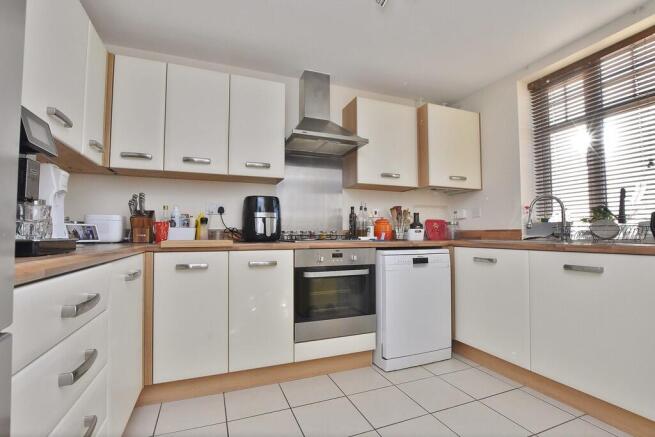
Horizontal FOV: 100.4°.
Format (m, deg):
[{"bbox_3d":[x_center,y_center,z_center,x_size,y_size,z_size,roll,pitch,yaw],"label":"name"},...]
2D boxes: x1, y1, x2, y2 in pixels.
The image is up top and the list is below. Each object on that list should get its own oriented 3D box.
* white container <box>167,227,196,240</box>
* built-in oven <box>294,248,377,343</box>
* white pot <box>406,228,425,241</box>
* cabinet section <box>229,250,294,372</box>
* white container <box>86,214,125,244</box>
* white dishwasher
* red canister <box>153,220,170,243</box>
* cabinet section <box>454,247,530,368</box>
[{"bbox_3d":[-0.972,0.109,1.834,0.155,0.096,0.110,1,-3,-20],"label":"white container"},{"bbox_3d":[-0.016,0.531,2.133,0.595,0.598,0.560,1,-4,-19],"label":"built-in oven"},{"bbox_3d":[0.798,0.149,2.466,0.140,0.102,0.140,0,-3,0],"label":"white pot"},{"bbox_3d":[-0.494,0.574,1.975,0.400,0.720,0.580,1,-3,-19],"label":"cabinet section"},{"bbox_3d":[-1.413,0.067,1.742,0.180,0.172,0.170,2,-3,-24],"label":"white container"},{"bbox_3d":[0.610,0.702,2.390,0.616,0.870,0.597,1,-4,-19],"label":"white dishwasher"},{"bbox_3d":[-1.063,0.088,1.758,0.090,0.133,0.090,1,-3,-20],"label":"red canister"},{"bbox_3d":[1.397,0.578,2.014,0.580,0.720,0.600,1,-3,-19],"label":"cabinet section"}]

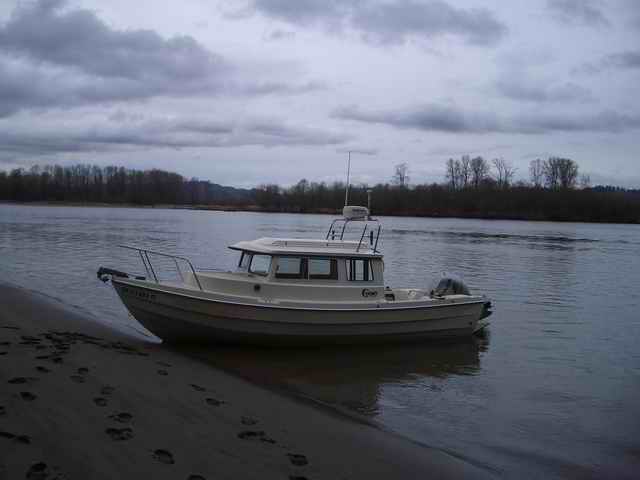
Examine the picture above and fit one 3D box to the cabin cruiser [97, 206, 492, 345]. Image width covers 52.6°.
[{"bbox_3d":[-0.165,0.698,13.408,8.400,2.780,2.550,1,3,-23],"label":"cabin cruiser"}]

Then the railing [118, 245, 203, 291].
[{"bbox_3d":[-3.082,0.523,12.191,1.380,0.790,1.500,1,3,-23],"label":"railing"}]

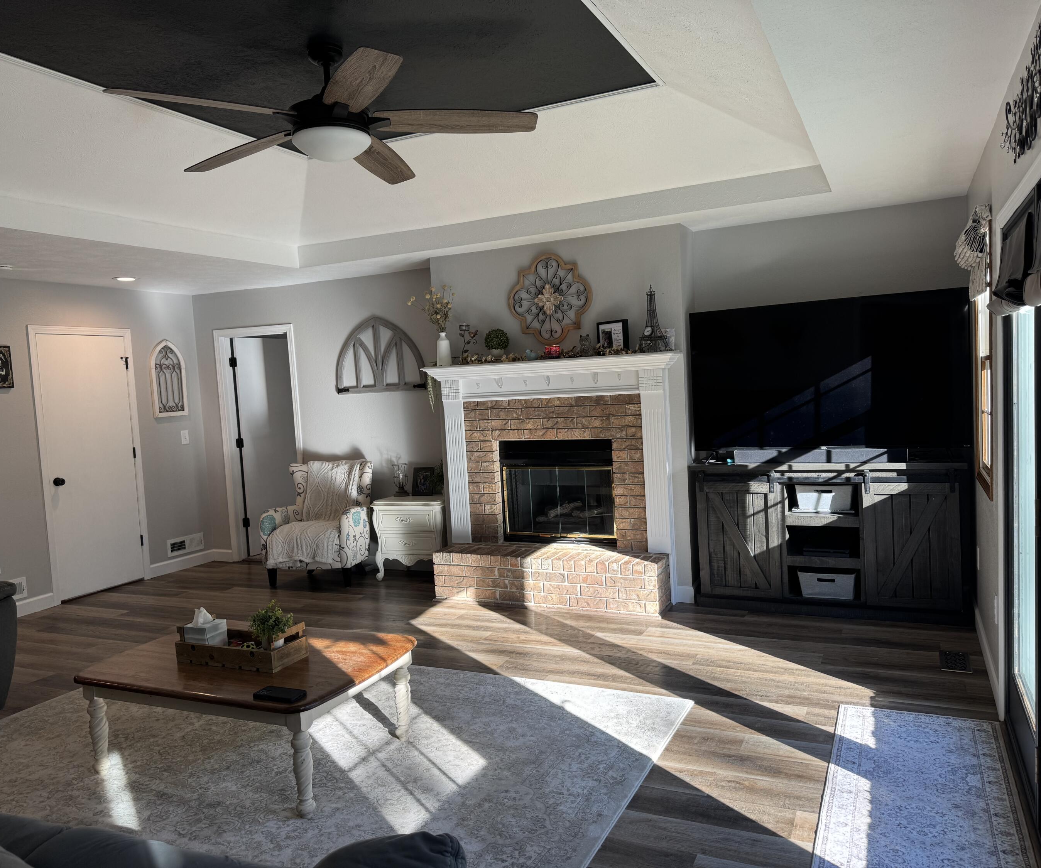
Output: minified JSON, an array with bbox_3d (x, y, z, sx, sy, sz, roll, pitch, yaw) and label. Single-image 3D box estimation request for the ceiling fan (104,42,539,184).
[{"bbox_3d":[-0.828,-1.394,3.379,1.652,0.489,1.694,-1,4,26],"label":"ceiling fan"}]

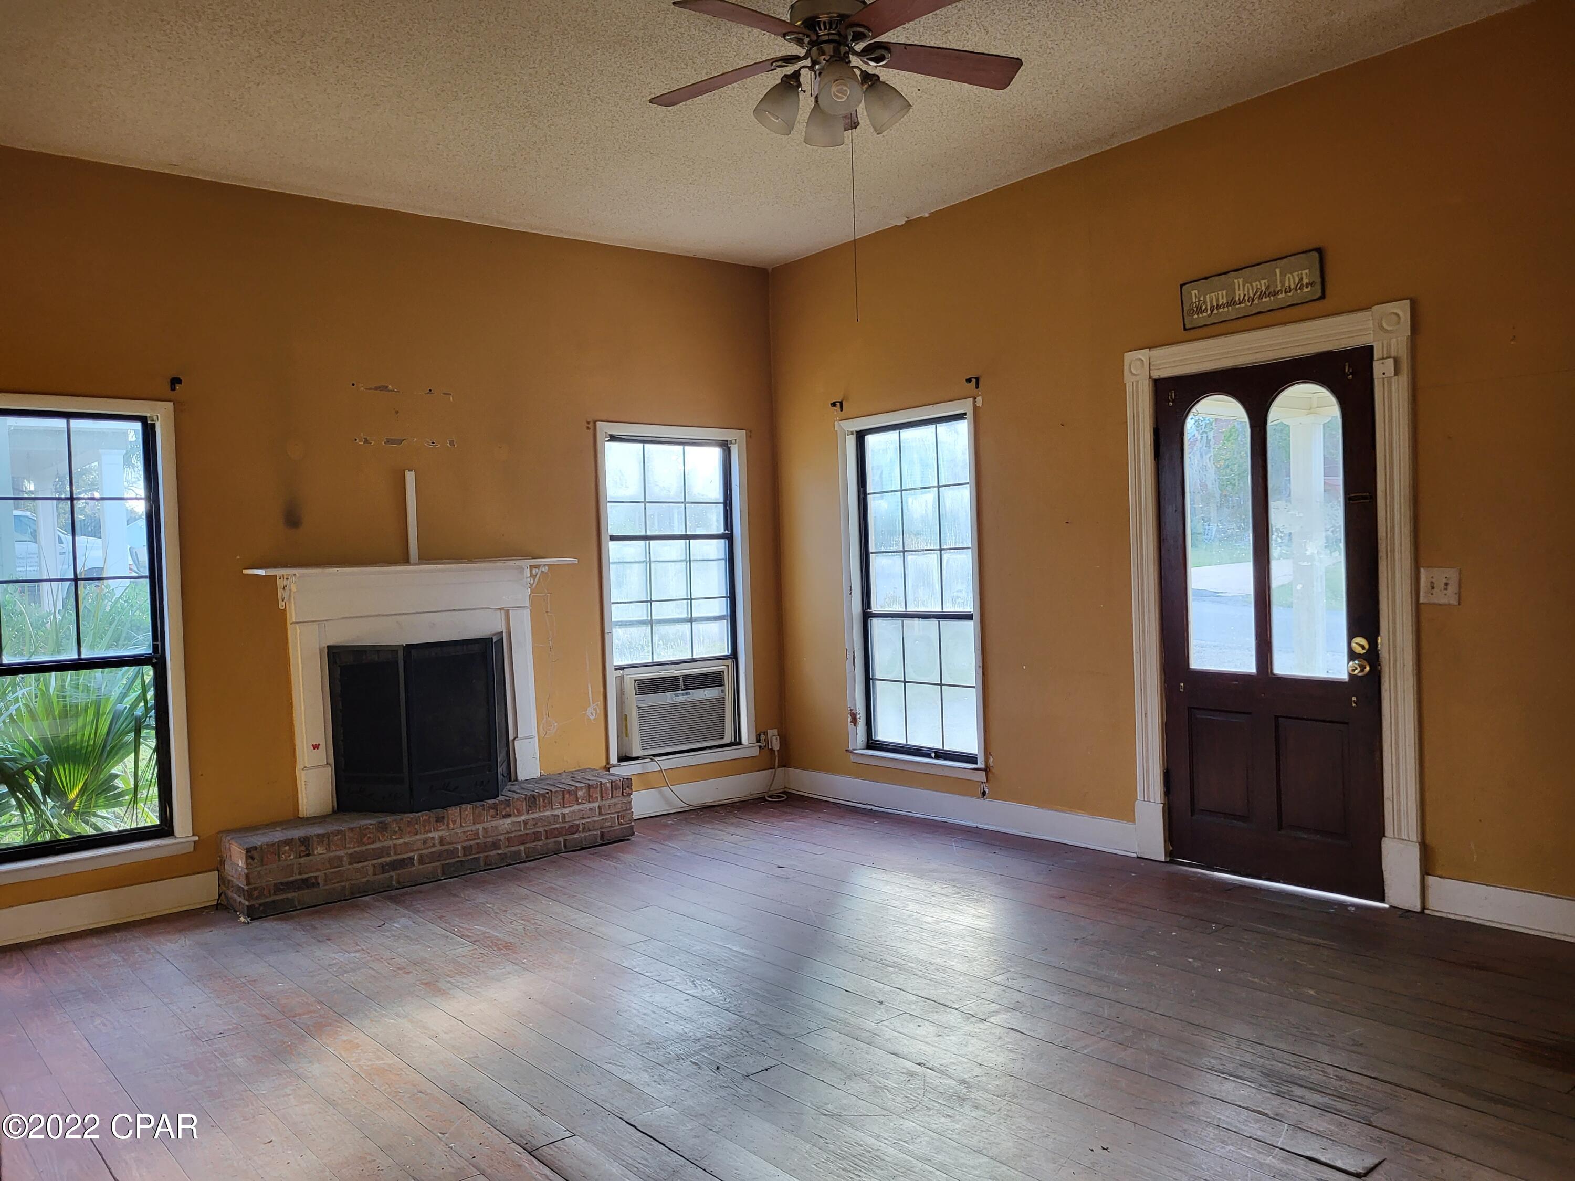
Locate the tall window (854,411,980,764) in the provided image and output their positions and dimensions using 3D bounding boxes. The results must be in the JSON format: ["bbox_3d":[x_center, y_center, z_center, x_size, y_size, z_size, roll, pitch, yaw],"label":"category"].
[{"bbox_3d":[0.681,-0.001,6.234,0.100,1.770,0.890,-3,1,-39],"label":"tall window"}]

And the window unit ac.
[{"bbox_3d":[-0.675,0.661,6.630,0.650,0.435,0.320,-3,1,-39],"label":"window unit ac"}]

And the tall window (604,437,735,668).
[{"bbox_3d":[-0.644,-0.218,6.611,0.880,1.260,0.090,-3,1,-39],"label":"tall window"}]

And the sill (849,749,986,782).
[{"bbox_3d":[0.681,0.908,6.218,0.110,0.085,1.020,-3,1,-39],"label":"sill"}]

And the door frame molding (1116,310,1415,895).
[{"bbox_3d":[1.885,0.062,4.703,0.100,2.190,1.195,-3,1,-39],"label":"door frame molding"}]

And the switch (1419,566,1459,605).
[{"bbox_3d":[2.298,-0.014,4.171,0.012,0.124,0.127,-3,1,-39],"label":"switch"}]

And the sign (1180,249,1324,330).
[{"bbox_3d":[1.821,-1.184,4.677,0.018,0.190,0.595,-3,1,-39],"label":"sign"}]

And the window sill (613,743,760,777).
[{"bbox_3d":[-0.566,0.943,6.601,1.020,0.085,0.110,-3,1,-39],"label":"window sill"}]

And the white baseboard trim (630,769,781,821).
[{"bbox_3d":[-0.469,1.149,6.654,1.200,0.153,0.025,-3,1,-39],"label":"white baseboard trim"}]

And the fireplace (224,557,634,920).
[{"bbox_3d":[-1.616,0.583,5.462,1.830,1.420,0.420,-3,1,-39],"label":"fireplace"}]

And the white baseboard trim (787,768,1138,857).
[{"bbox_3d":[0.756,1.112,6.107,0.025,0.153,2.400,-3,1,-39],"label":"white baseboard trim"}]

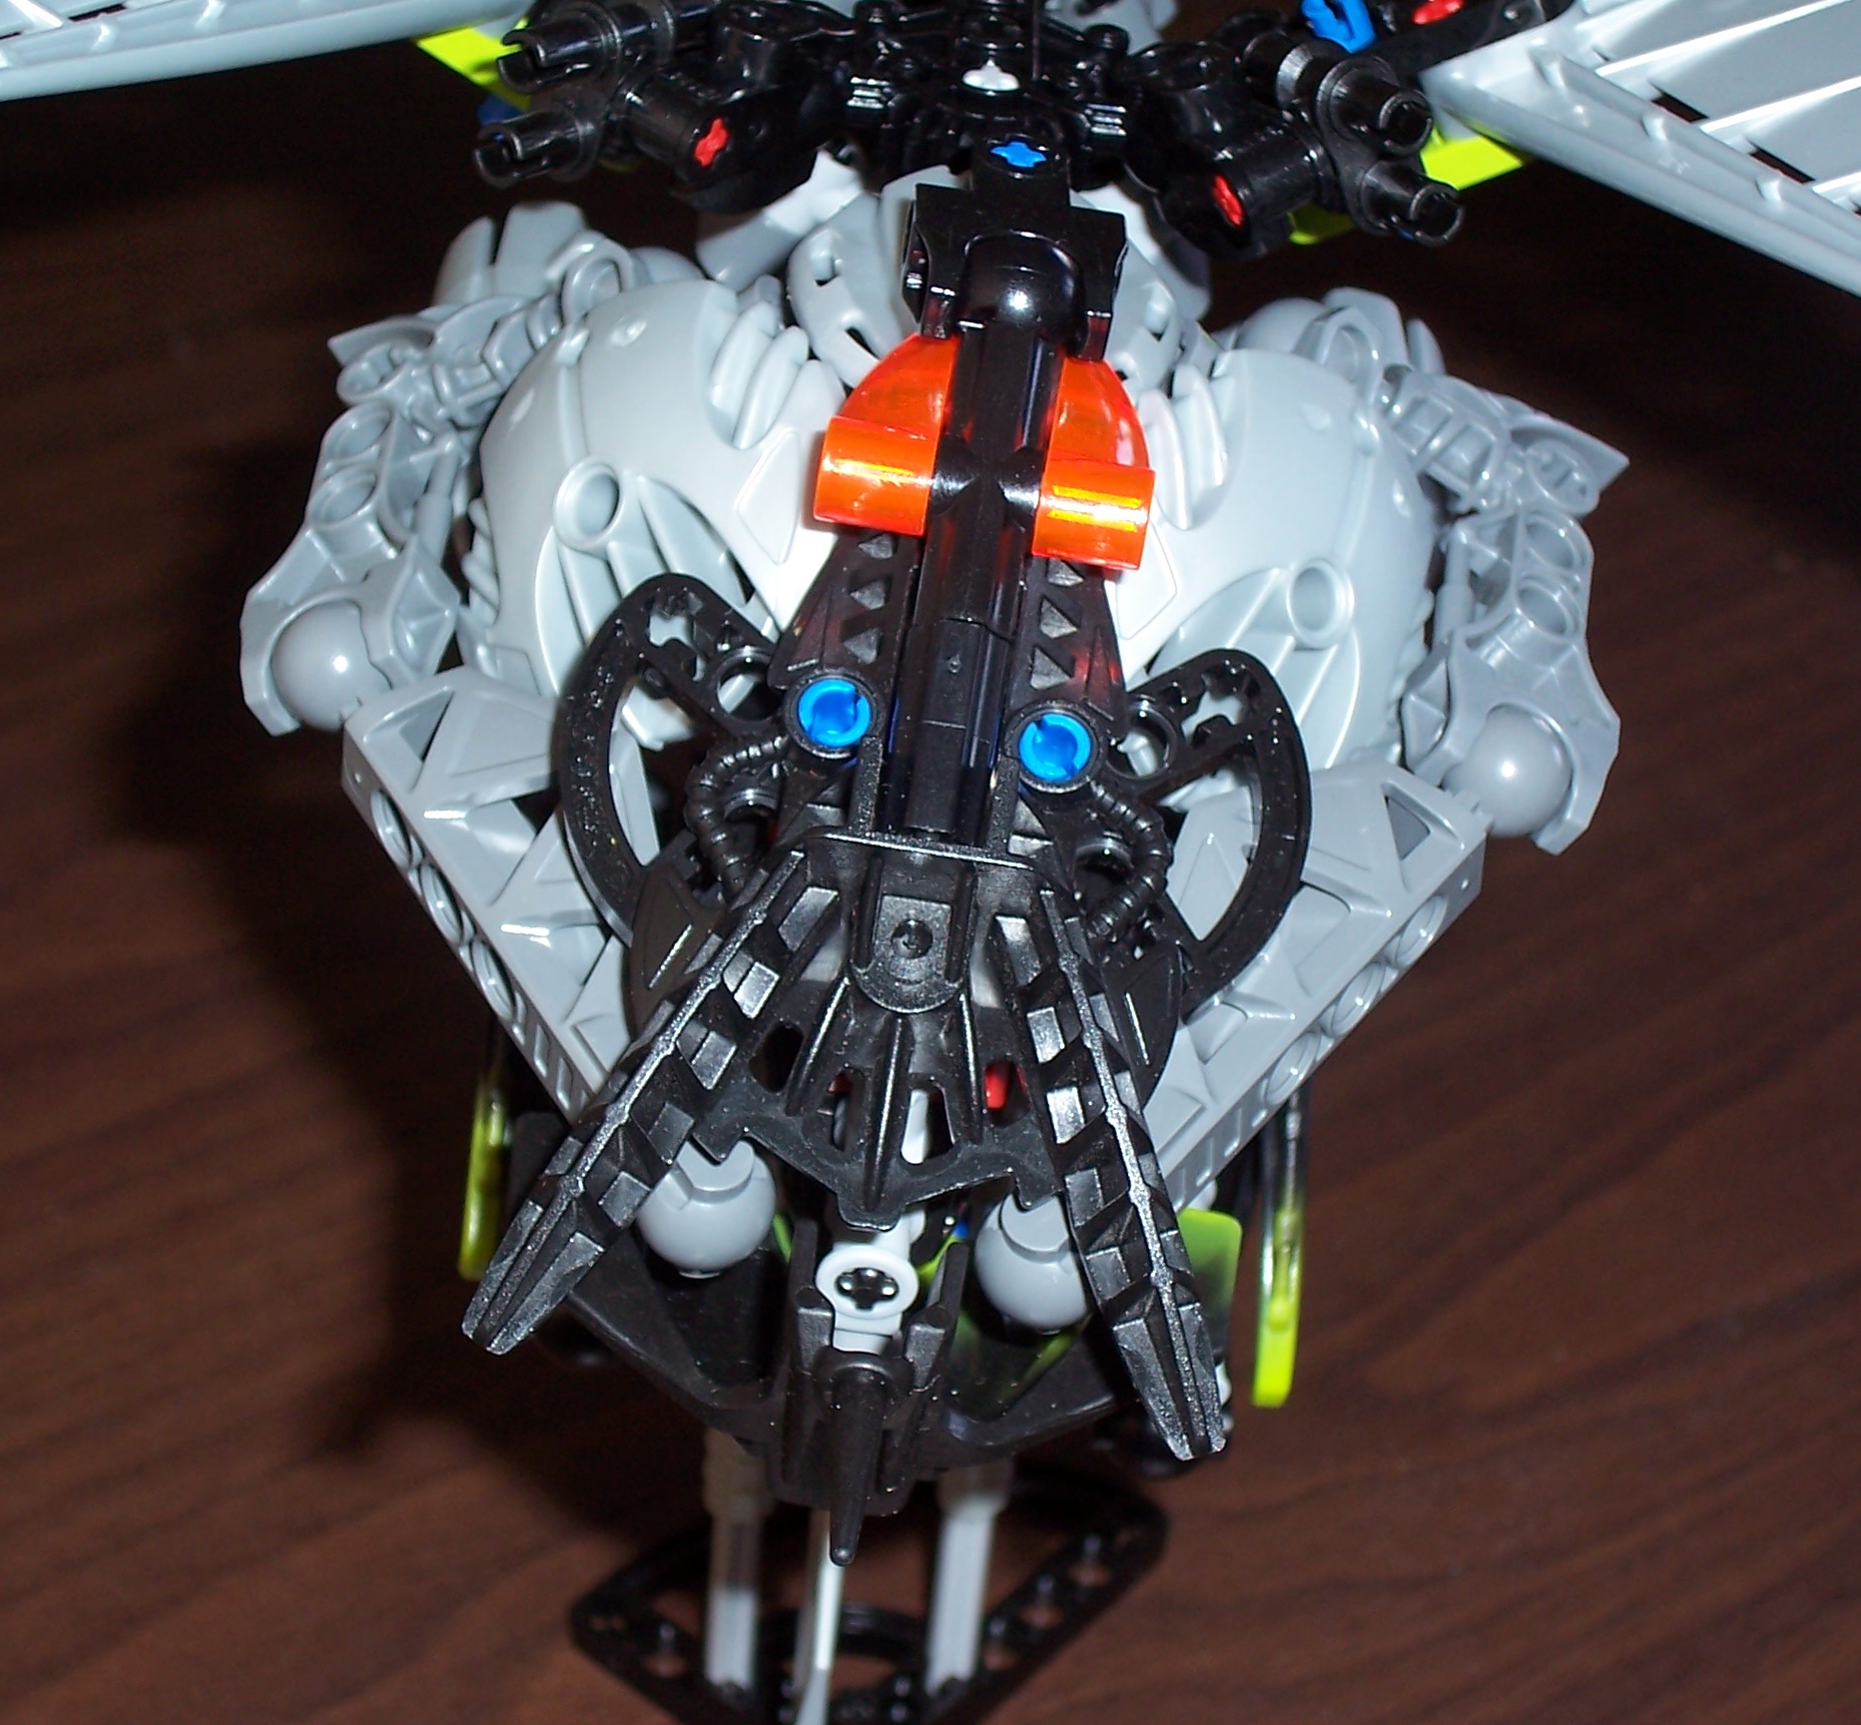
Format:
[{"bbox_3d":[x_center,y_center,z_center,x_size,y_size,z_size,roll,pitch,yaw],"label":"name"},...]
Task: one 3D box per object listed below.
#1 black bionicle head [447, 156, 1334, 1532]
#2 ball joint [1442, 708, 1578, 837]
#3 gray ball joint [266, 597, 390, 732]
[{"bbox_3d":[-0.001,-0.003,0.325,0.055,0.050,0.104,7,66,3],"label":"black bionicle head"},{"bbox_3d":[0.045,-0.007,0.339,0.010,0.010,0.010,5,45,0],"label":"ball joint"},{"bbox_3d":[-0.047,-0.015,0.344,0.010,0.010,0.010,5,45,0],"label":"gray ball joint"}]

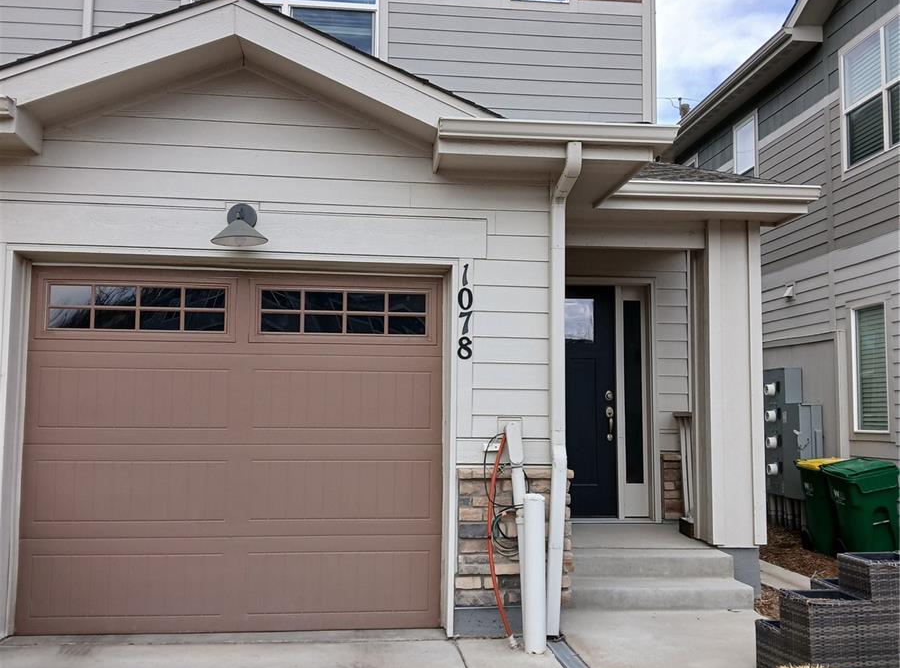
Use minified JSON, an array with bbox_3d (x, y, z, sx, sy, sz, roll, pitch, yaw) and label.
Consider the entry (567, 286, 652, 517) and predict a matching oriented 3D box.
[{"bbox_3d":[1.166,0.588,7.837,1.230,2.065,0.180,1,-5,-6],"label":"entry"}]

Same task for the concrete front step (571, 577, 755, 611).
[{"bbox_3d":[1.293,1.693,5.844,1.280,0.155,0.270,1,-5,-6],"label":"concrete front step"}]

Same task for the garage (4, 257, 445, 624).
[{"bbox_3d":[-1.250,0.671,5.310,2.425,2.108,0.120,1,-5,-6],"label":"garage"}]

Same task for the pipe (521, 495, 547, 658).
[{"bbox_3d":[0.465,1.293,4.896,0.115,0.835,0.115,1,-5,-6],"label":"pipe"}]

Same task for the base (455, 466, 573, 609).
[{"bbox_3d":[0.372,1.169,5.230,0.688,0.780,0.180,1,-5,-6],"label":"base"}]

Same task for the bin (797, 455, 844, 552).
[{"bbox_3d":[4.619,2.053,10.748,0.630,1.060,0.730,1,-5,-6],"label":"bin"}]

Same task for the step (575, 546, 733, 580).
[{"bbox_3d":[1.252,1.563,6.103,1.250,0.157,0.310,1,-5,-6],"label":"step"}]

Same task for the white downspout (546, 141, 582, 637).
[{"bbox_3d":[0.657,0.324,5.069,0.105,2.770,0.520,1,-5,-6],"label":"white downspout"}]

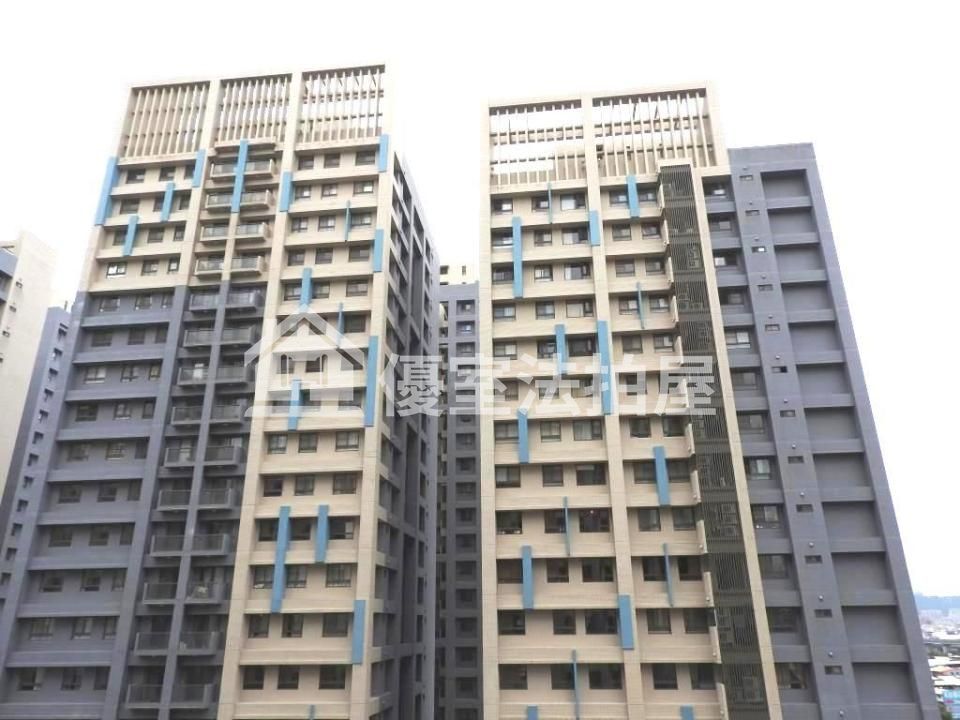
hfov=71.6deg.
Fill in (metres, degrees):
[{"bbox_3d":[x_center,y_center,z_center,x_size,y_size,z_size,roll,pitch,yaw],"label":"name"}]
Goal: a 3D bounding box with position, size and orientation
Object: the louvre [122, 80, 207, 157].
[{"bbox_3d":[-29.481,-22.290,62.867,8.000,8.200,0.600,-3,-21,6],"label":"louvre"}]

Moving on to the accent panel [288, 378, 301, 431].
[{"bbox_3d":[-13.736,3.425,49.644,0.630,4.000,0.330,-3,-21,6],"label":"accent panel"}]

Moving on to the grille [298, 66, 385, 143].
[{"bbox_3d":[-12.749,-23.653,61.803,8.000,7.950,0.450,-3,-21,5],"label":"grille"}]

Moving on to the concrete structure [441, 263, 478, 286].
[{"bbox_3d":[-3.006,-11.731,97.744,6.200,4.000,4.500,-3,-21,6],"label":"concrete structure"}]

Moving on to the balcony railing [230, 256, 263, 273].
[{"bbox_3d":[-19.498,-7.977,55.594,2.460,1.320,0.150,-3,-21,6],"label":"balcony railing"}]

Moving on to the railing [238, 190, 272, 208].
[{"bbox_3d":[-19.906,-14.121,58.896,2.570,1.450,0.600,-3,-21,5],"label":"railing"}]

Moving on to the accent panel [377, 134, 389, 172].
[{"bbox_3d":[-8.346,-17.904,57.909,0.710,3.900,0.220,-3,-21,6],"label":"accent panel"}]

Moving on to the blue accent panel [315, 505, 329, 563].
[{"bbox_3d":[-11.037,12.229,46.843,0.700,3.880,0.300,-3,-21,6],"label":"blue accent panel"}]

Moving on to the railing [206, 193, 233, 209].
[{"bbox_3d":[-22.673,-13.881,58.223,2.460,1.290,0.150,-3,-21,6],"label":"railing"}]

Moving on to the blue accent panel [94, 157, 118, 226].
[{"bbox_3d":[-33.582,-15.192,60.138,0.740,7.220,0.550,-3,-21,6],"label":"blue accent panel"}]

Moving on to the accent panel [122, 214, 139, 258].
[{"bbox_3d":[-30.749,-10.912,58.688,0.690,4.080,0.220,-3,-21,5],"label":"accent panel"}]

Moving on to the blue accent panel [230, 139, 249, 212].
[{"bbox_3d":[-20.857,-16.025,57.865,0.720,7.450,0.250,-3,-21,6],"label":"blue accent panel"}]

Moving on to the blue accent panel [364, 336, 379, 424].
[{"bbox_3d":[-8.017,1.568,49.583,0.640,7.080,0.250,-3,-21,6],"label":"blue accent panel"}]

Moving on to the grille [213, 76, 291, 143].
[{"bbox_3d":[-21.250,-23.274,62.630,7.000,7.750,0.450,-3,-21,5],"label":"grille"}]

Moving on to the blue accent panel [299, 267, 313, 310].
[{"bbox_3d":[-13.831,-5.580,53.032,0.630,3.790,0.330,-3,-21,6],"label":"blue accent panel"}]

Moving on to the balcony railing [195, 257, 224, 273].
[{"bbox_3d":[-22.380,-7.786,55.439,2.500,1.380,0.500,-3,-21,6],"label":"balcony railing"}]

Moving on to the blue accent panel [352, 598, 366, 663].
[{"bbox_3d":[-7.987,18.036,44.223,0.700,3.900,0.220,-3,-21,6],"label":"blue accent panel"}]

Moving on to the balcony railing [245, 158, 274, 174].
[{"bbox_3d":[-19.614,-16.990,58.668,2.550,1.380,0.700,-3,-21,6],"label":"balcony railing"}]

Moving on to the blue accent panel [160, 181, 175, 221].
[{"bbox_3d":[-27.899,-14.080,59.591,0.640,4.130,0.220,-3,-21,5],"label":"blue accent panel"}]

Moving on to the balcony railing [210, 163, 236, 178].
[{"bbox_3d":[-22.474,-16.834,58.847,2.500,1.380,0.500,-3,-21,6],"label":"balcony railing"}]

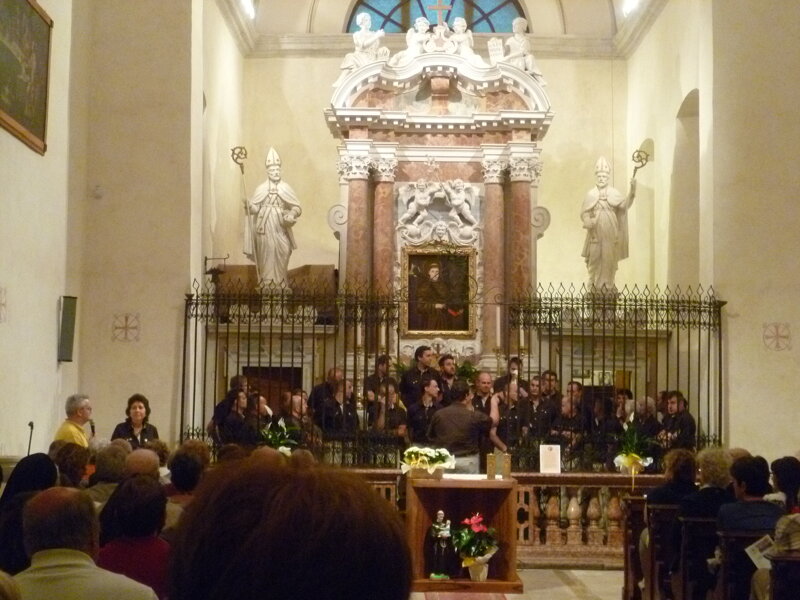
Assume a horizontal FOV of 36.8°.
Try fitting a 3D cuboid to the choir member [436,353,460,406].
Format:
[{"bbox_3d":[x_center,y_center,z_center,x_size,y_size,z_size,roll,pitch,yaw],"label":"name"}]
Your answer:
[{"bbox_3d":[0.557,1.493,13.732,0.470,1.740,0.330,2,-5,-17],"label":"choir member"}]

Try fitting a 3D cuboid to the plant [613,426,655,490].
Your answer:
[{"bbox_3d":[2.347,1.557,12.030,0.410,0.630,0.380,1,-6,1],"label":"plant"}]

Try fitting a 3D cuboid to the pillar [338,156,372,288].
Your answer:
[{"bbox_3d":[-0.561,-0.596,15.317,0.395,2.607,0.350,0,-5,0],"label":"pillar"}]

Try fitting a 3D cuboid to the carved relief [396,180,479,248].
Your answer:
[{"bbox_3d":[0.495,-1.142,15.668,1.108,0.896,0.260,0,-5,0],"label":"carved relief"}]

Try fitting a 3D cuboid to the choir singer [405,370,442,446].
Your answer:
[{"bbox_3d":[0.265,1.747,13.490,0.500,1.740,0.340,7,-8,-44],"label":"choir singer"}]

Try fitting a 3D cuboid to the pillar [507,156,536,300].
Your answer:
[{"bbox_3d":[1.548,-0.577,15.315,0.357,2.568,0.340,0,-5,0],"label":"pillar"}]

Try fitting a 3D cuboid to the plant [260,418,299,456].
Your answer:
[{"bbox_3d":[-1.178,1.403,11.750,0.400,0.480,0.380,1,-4,1],"label":"plant"}]

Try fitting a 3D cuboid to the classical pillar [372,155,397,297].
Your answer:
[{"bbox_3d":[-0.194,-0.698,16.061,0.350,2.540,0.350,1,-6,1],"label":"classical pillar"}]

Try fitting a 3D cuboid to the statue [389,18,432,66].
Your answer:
[{"bbox_3d":[0.124,-3.365,15.669,0.548,0.654,0.380,2,-5,-17],"label":"statue"}]

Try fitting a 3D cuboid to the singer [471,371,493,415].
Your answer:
[{"bbox_3d":[0.887,1.635,13.005,0.490,1.720,0.350,1,-5,-6],"label":"singer"}]

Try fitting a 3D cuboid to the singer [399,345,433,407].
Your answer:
[{"bbox_3d":[0.214,1.353,13.332,0.500,1.720,0.360,3,-6,-26],"label":"singer"}]

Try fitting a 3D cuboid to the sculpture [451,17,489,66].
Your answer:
[{"bbox_3d":[0.939,-3.479,16.237,0.500,0.630,0.420,-1,-6,21],"label":"sculpture"}]

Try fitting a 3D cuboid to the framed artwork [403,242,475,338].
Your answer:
[{"bbox_3d":[0.519,-0.125,15.800,0.973,1.210,0.100,1,-4,1],"label":"framed artwork"}]

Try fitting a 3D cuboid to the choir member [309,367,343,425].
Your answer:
[{"bbox_3d":[-0.808,1.615,13.333,0.360,1.720,0.470,-2,-5,31],"label":"choir member"}]

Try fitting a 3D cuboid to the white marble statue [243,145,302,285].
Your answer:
[{"bbox_3d":[-1.729,-1.127,16.423,0.770,1.980,0.580,2,-6,-7],"label":"white marble statue"}]

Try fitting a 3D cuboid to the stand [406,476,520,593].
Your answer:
[{"bbox_3d":[0.556,2.025,10.536,0.950,0.955,0.660,1,-4,1],"label":"stand"}]

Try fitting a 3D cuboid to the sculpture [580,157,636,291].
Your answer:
[{"bbox_3d":[2.803,-1.006,16.158,0.753,1.874,0.550,0,-5,6],"label":"sculpture"}]

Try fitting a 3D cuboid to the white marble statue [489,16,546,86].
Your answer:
[{"bbox_3d":[1.516,-3.200,15.504,0.748,0.911,0.480,0,-5,0],"label":"white marble statue"}]

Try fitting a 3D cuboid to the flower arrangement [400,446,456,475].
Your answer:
[{"bbox_3d":[0.245,1.404,10.350,0.470,0.280,0.340,1,-4,1],"label":"flower arrangement"}]

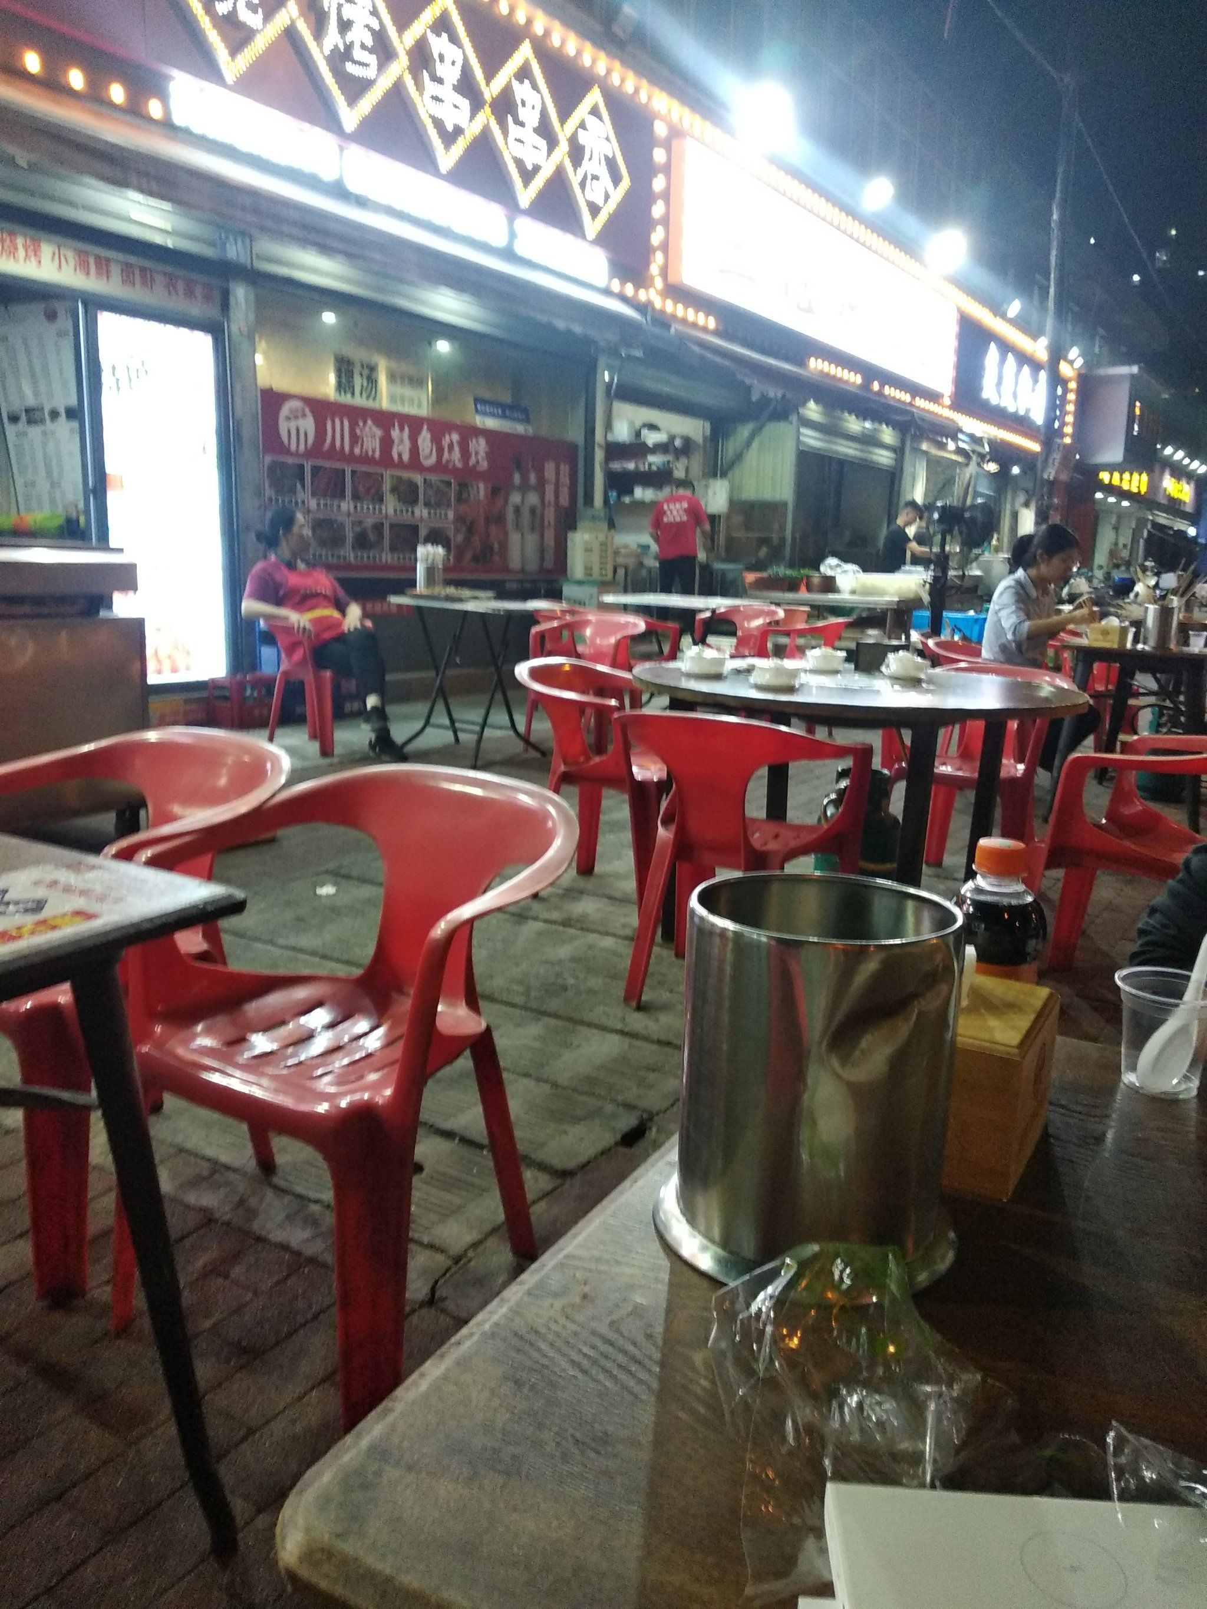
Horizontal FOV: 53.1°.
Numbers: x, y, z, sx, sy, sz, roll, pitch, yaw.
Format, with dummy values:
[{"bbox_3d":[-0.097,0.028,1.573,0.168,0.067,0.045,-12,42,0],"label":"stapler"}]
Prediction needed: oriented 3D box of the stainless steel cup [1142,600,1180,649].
[{"bbox_3d":[2.209,-0.707,4.800,0.152,0.168,0.152,1,11,0],"label":"stainless steel cup"}]

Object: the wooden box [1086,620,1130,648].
[{"bbox_3d":[2.154,-0.727,5.179,0.130,0.095,0.130,10,14,37],"label":"wooden box"}]

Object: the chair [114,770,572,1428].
[{"bbox_3d":[-0.354,0.348,1.803,0.600,0.730,0.585,7,13,27],"label":"chair"}]

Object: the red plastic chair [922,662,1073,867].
[{"bbox_3d":[1.311,-0.097,4.224,0.560,0.745,0.530,8,13,32],"label":"red plastic chair"}]

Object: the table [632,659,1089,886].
[{"bbox_3d":[0.707,0.007,3.584,1.267,0.750,1.267,1,11,0],"label":"table"}]

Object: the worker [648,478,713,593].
[{"bbox_3d":[0.632,-1.928,10.357,0.520,1.680,0.360,3,11,6],"label":"worker"}]

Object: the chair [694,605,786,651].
[{"bbox_3d":[0.947,-1.039,8.620,0.560,0.745,0.530,10,14,37],"label":"chair"}]

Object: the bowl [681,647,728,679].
[{"bbox_3d":[0.291,-0.409,3.442,0.125,0.085,0.125,1,11,0],"label":"bowl"}]

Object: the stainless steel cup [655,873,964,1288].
[{"bbox_3d":[0.104,0.129,0.602,0.152,0.165,0.152,1,11,0],"label":"stainless steel cup"}]

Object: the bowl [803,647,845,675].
[{"bbox_3d":[0.661,-0.431,3.620,0.122,0.075,0.122,1,11,0],"label":"bowl"}]

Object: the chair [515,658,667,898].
[{"bbox_3d":[-0.022,-0.091,3.944,0.585,0.730,0.600,7,12,25],"label":"chair"}]

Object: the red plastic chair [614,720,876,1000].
[{"bbox_3d":[0.353,0.129,2.934,0.560,0.745,0.530,6,12,21],"label":"red plastic chair"}]

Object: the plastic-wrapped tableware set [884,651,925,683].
[{"bbox_3d":[0.847,-0.387,3.400,0.120,0.078,0.120,1,11,0],"label":"plastic-wrapped tableware set"}]

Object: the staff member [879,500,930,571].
[{"bbox_3d":[2.521,-1.768,10.354,0.460,1.640,0.480,4,11,13],"label":"staff member"}]

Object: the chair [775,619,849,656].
[{"bbox_3d":[1.186,-0.731,7.270,0.530,0.745,0.560,7,12,27],"label":"chair"}]

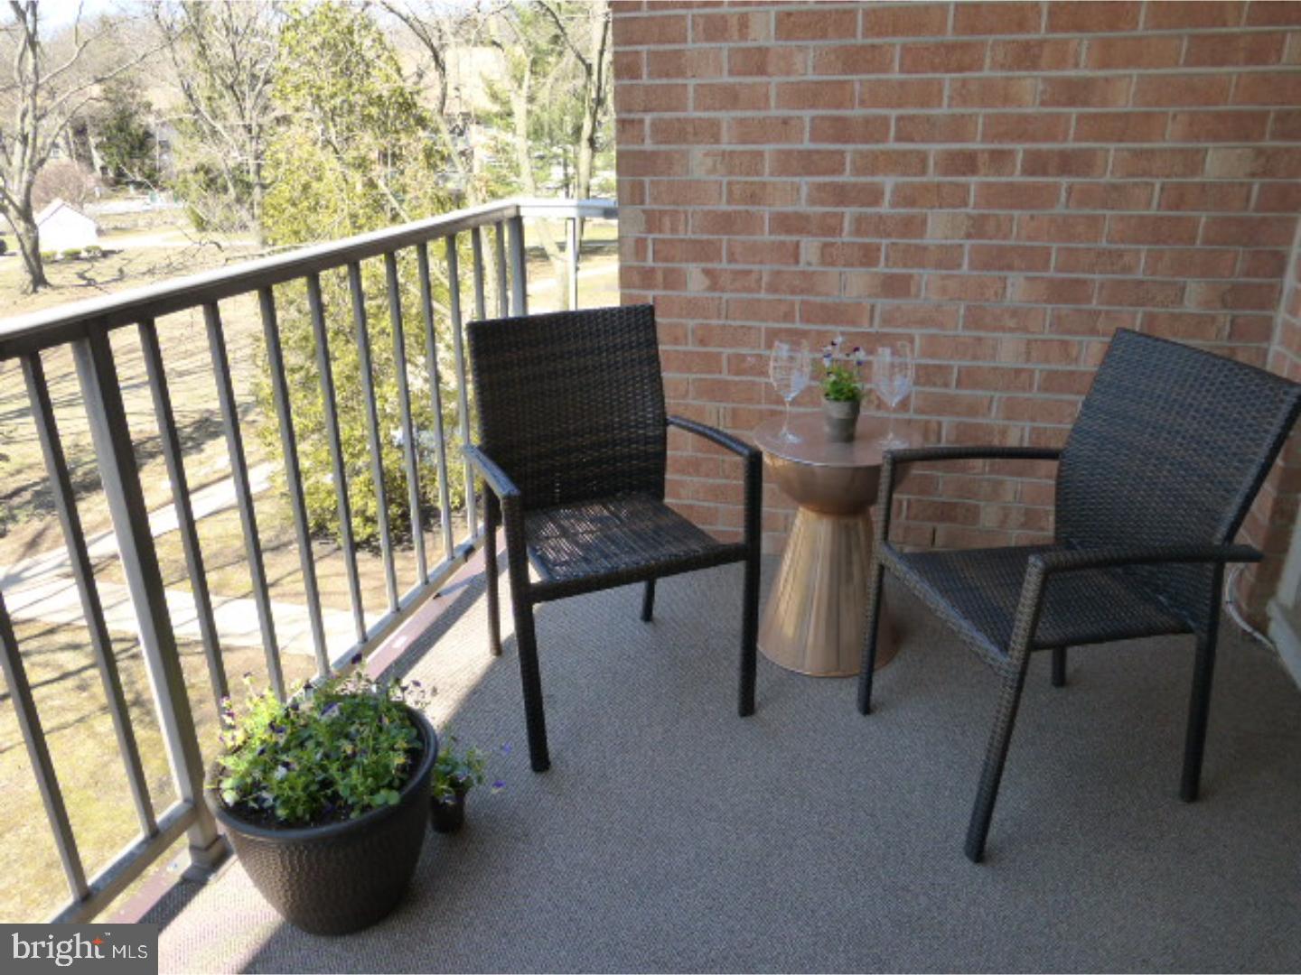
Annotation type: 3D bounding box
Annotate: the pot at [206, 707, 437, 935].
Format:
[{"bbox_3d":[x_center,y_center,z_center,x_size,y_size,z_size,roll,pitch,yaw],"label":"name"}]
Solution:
[{"bbox_3d":[-0.548,0.588,1.629,0.370,0.271,0.370,-9,23,-21],"label":"pot"}]

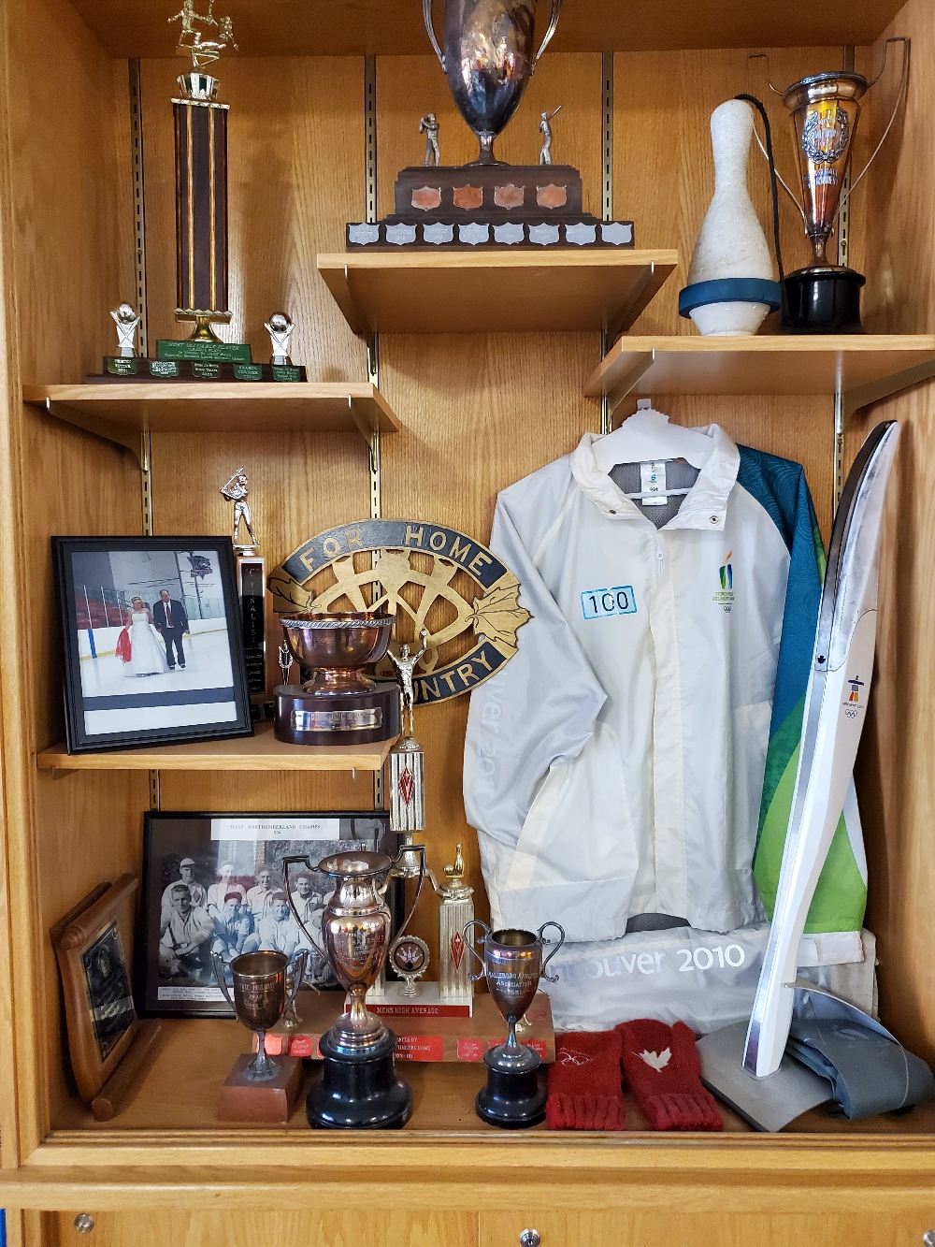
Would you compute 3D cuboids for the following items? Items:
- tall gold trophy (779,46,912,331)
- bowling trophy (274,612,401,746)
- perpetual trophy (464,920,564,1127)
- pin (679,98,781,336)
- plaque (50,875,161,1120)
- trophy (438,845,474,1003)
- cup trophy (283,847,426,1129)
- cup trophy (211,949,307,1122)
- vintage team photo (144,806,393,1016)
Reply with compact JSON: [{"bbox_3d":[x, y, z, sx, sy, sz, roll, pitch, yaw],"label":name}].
[{"bbox_3d":[0.478,-0.554,1.228,0.200,0.384,0.132,1,4,14],"label":"tall gold trophy"},{"bbox_3d":[-0.186,0.075,1.343,0.180,0.169,0.174,-1,4,-5],"label":"bowling trophy"},{"bbox_3d":[0.059,0.502,1.201,0.128,0.248,0.090,0,4,1],"label":"perpetual trophy"},{"bbox_3d":[0.340,-0.518,1.209,0.130,0.316,0.130,1,4,16],"label":"pin"},{"bbox_3d":[-0.486,0.499,1.289,0.042,0.252,0.219,-9,4,2],"label":"plaque"},{"bbox_3d":[-0.017,0.445,1.417,0.053,0.226,0.048,0,4,1],"label":"trophy"},{"bbox_3d":[-0.146,0.456,1.210,0.187,0.341,0.137,-1,4,-3],"label":"cup trophy"},{"bbox_3d":[-0.269,0.525,1.217,0.125,0.204,0.088,0,4,-1],"label":"cup trophy"},{"bbox_3d":[-0.309,0.459,1.490,0.418,0.314,0.022,-2,-11,1],"label":"vintage team photo"}]

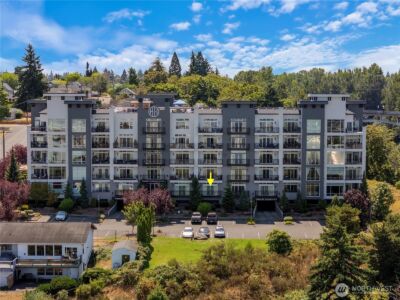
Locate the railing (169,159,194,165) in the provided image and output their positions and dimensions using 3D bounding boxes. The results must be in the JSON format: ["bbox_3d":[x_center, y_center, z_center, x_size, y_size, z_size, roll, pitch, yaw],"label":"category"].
[{"bbox_3d":[-3.522,2.435,162.803,4.910,1.130,0.120,0,5,0],"label":"railing"}]

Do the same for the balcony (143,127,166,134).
[{"bbox_3d":[-8.904,-3.833,159.000,4.450,1.150,0.600,0,5,0],"label":"balcony"}]

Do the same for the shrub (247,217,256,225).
[{"bbox_3d":[9.464,13.095,149.345,1.600,1.160,1.500,0,6,0],"label":"shrub"}]

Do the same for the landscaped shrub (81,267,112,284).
[{"bbox_3d":[-14.299,17.304,112.398,4.100,1.900,2.700,0,6,0],"label":"landscaped shrub"}]

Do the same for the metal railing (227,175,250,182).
[{"bbox_3d":[7.582,5.619,157.261,4.400,1.150,1.000,0,5,2],"label":"metal railing"}]

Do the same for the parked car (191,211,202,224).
[{"bbox_3d":[-0.535,12.712,151.723,1.900,1.750,4.900,0,5,0],"label":"parked car"}]

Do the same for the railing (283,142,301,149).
[{"bbox_3d":[18.525,-0.784,162.527,3.500,1.130,0.120,0,5,0],"label":"railing"}]

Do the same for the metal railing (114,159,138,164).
[{"bbox_3d":[-14.468,2.293,159.228,4.700,1.150,0.150,0,6,0],"label":"metal railing"}]

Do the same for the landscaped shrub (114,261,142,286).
[{"bbox_3d":[-10.038,17.100,112.000,4.000,3.100,3.500,0,5,0],"label":"landscaped shrub"}]

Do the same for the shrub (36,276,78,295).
[{"bbox_3d":[-18.081,17.190,103.000,5.100,1.800,3.200,0,5,2],"label":"shrub"}]

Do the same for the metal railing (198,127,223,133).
[{"bbox_3d":[2.077,-3.976,160.000,4.650,1.100,0.150,0,5,0],"label":"metal railing"}]

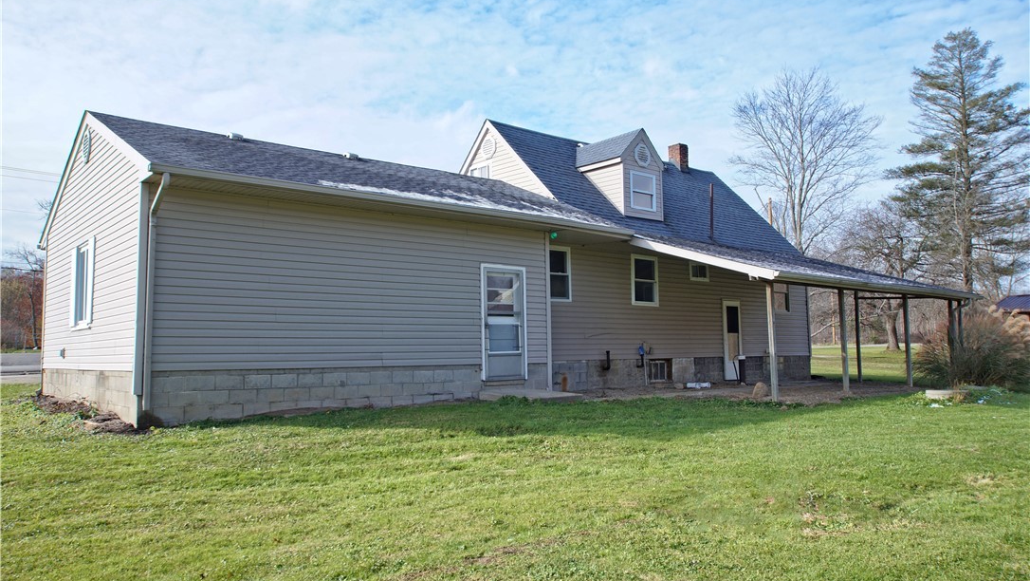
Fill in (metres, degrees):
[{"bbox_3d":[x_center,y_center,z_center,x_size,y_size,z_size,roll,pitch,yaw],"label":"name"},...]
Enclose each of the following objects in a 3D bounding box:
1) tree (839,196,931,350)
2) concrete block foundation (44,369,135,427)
[{"bbox_3d":[23.872,-0.983,50.000,6.100,9.700,6.000,-3,-5,26],"label":"tree"},{"bbox_3d":[-7.438,1.746,13.359,0.200,0.730,7.980,3,-6,-39],"label":"concrete block foundation"}]

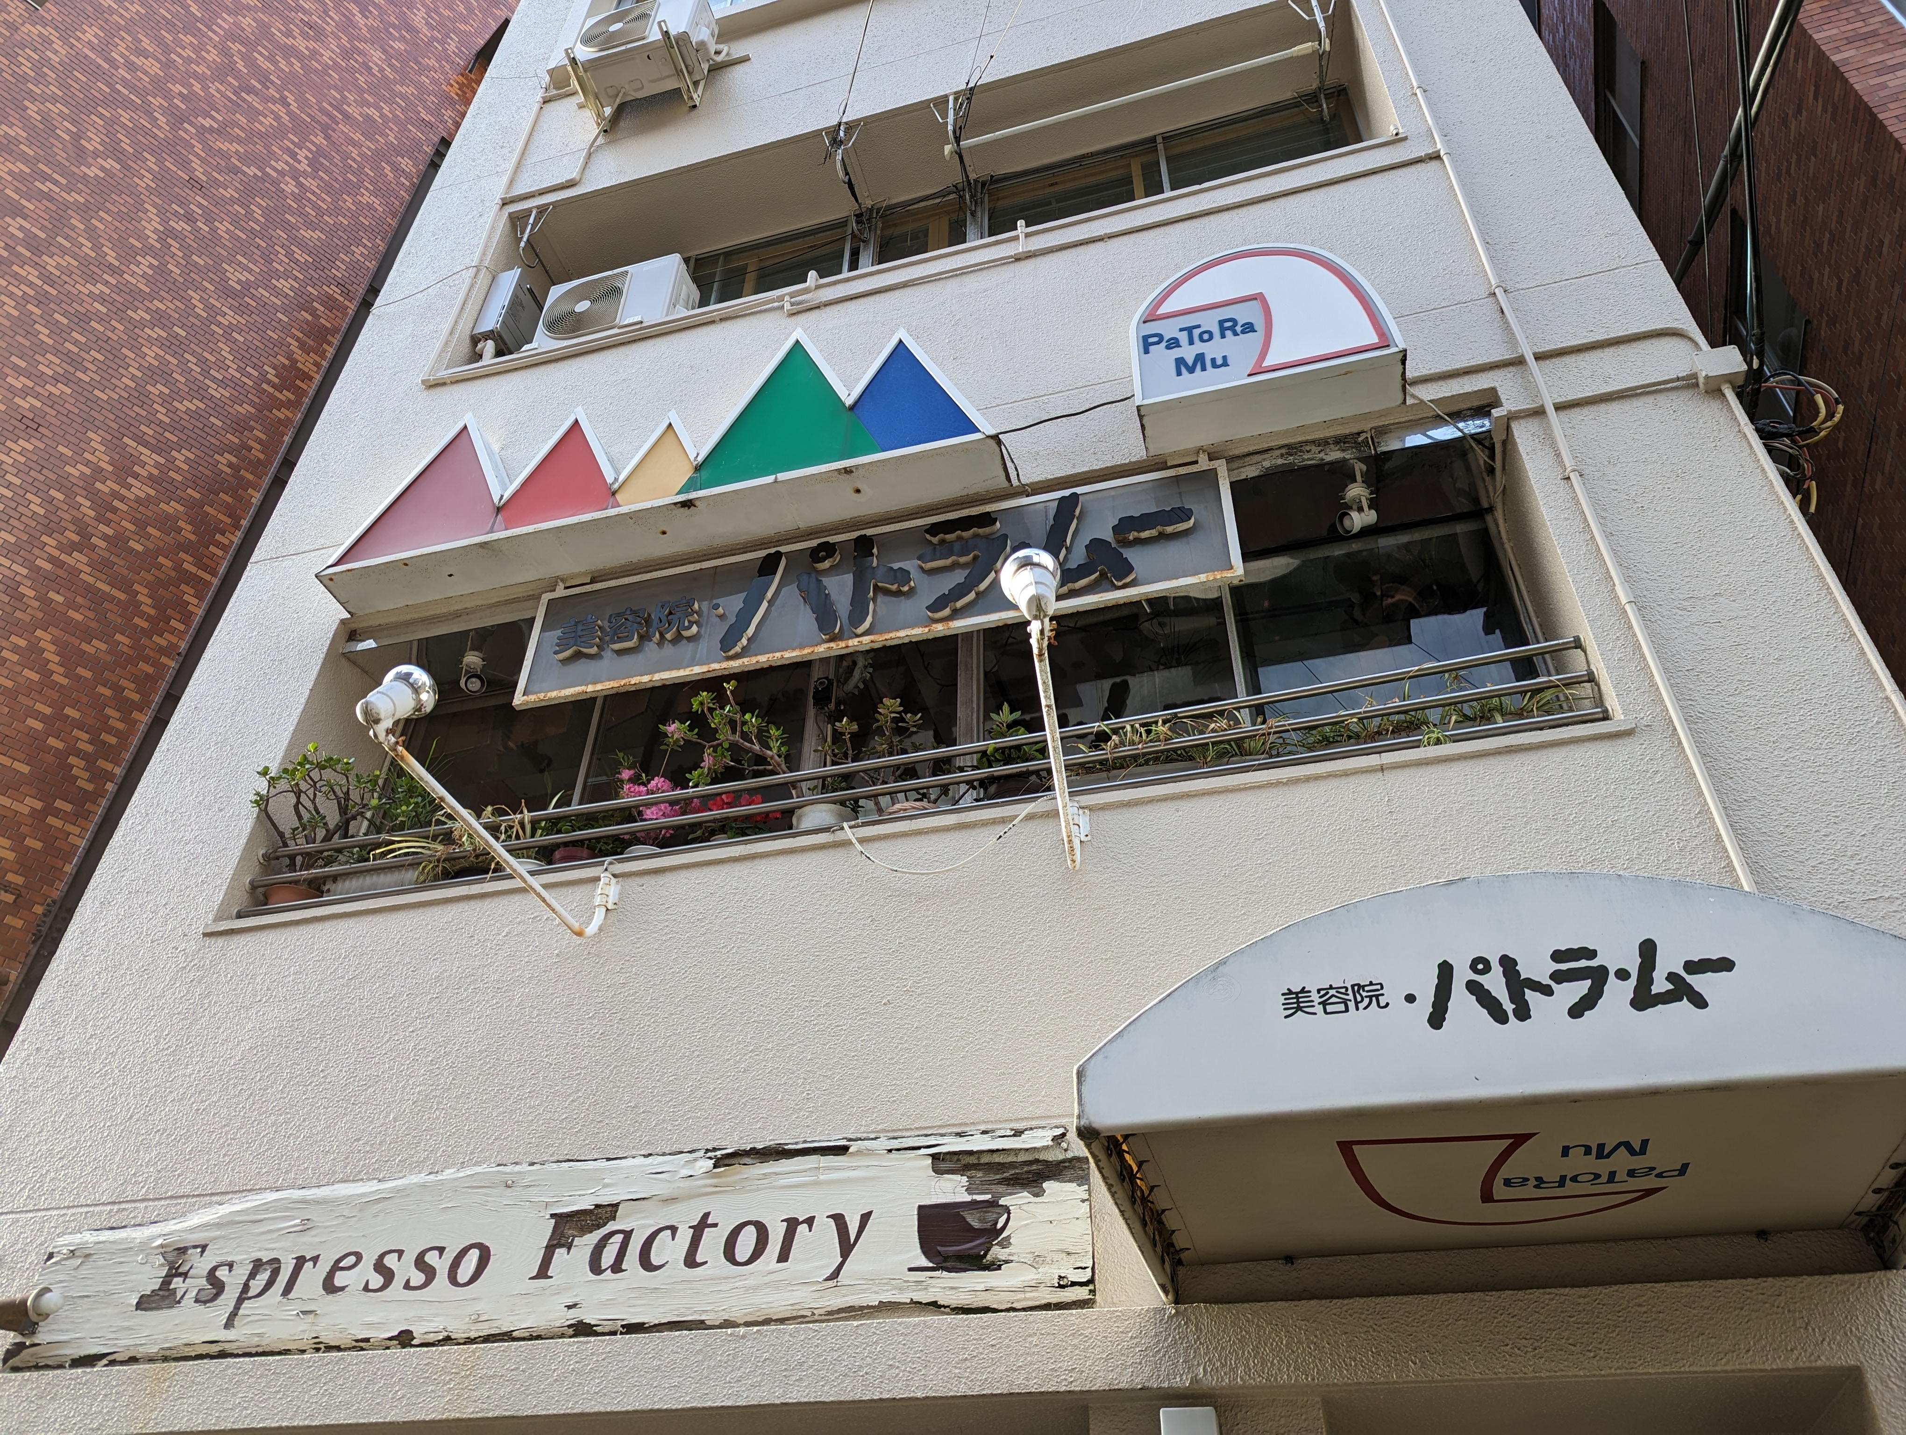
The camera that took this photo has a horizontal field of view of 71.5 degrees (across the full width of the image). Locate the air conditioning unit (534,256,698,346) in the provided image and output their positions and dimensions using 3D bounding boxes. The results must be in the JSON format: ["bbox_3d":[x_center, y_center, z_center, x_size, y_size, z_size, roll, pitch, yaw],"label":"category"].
[{"bbox_3d":[-1.776,-2.105,7.037,0.764,0.553,0.275,-9,-39,13],"label":"air conditioning unit"}]

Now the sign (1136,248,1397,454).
[{"bbox_3d":[1.148,-1.437,5.006,0.937,0.787,0.248,-9,-39,13],"label":"sign"}]

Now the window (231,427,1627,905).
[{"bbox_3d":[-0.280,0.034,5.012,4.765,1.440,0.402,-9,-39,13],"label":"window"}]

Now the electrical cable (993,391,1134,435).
[{"bbox_3d":[0.432,-1.160,5.083,0.566,0.080,0.060,-9,-39,13],"label":"electrical cable"}]

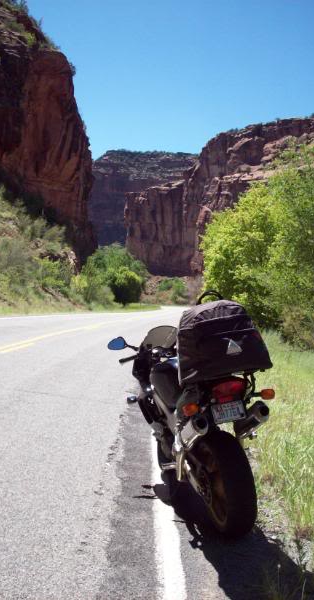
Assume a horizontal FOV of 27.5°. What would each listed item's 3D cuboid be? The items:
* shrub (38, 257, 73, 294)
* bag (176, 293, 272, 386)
[{"bbox_3d":[-7.352,-1.686,46.000,2.600,2.500,2.400,1,1,0],"label":"shrub"},{"bbox_3d":[0.336,0.202,3.450,0.470,0.400,0.310,-11,3,-13],"label":"bag"}]

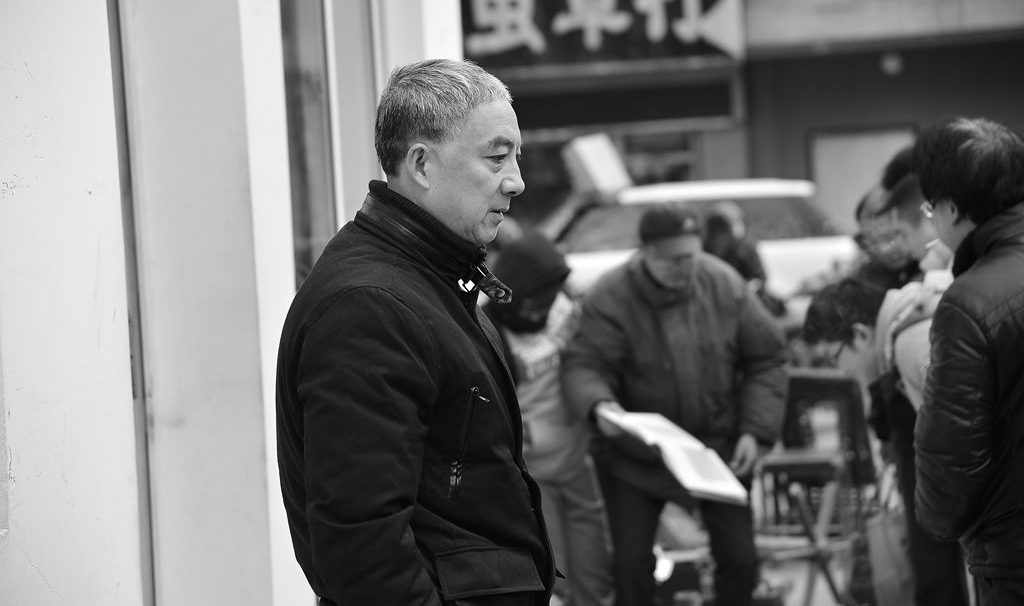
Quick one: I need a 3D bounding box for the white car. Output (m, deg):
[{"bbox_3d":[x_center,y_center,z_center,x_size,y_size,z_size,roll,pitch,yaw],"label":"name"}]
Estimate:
[{"bbox_3d":[1.020,-0.190,23.800,4.300,1.500,1.780,-3,2,0],"label":"white car"}]

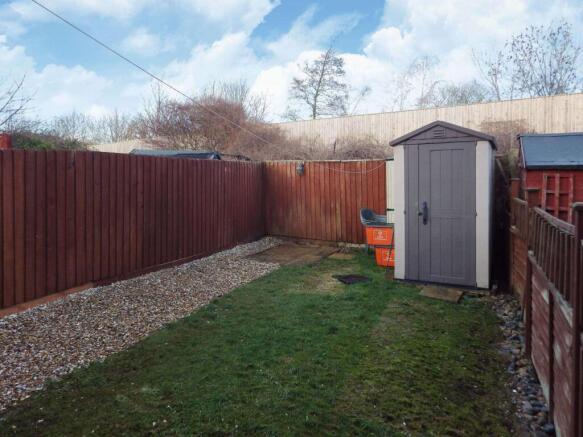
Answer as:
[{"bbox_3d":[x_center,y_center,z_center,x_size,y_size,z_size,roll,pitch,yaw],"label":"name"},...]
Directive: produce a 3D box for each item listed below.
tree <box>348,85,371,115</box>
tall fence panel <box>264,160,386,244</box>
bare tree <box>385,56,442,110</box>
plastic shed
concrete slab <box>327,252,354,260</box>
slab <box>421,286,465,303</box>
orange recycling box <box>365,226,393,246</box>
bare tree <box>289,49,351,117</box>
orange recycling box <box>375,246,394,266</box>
[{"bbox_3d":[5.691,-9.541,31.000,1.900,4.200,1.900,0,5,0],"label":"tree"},{"bbox_3d":[0.638,-0.370,7.750,2.650,1.720,0.070,2,5,24],"label":"tall fence panel"},{"bbox_3d":[11.199,-11.107,34.000,5.200,7.800,5.000,0,5,0],"label":"bare tree"},{"bbox_3d":[2.324,-0.246,5.442,1.280,2.050,1.820,3,6,28],"label":"plastic shed"},{"bbox_3d":[0.877,0.687,6.502,0.450,0.050,0.450,2,5,20],"label":"concrete slab"},{"bbox_3d":[1.802,0.927,4.422,0.450,0.050,0.500,3,6,33],"label":"slab"},{"bbox_3d":[1.409,0.264,6.007,0.420,0.320,0.470,1,5,7],"label":"orange recycling box"},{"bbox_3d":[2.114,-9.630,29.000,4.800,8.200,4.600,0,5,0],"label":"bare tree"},{"bbox_3d":[1.542,0.576,6.007,0.420,0.320,0.470,1,5,7],"label":"orange recycling box"}]

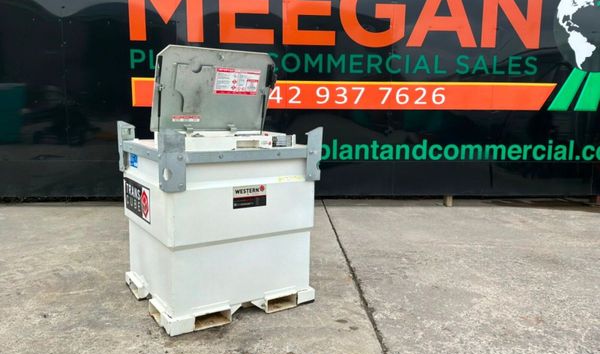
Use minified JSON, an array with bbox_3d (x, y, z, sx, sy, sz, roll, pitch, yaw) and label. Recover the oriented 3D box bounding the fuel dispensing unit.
[{"bbox_3d":[-0.636,-0.013,3.687,1.153,1.847,1.147,-4,9,-34],"label":"fuel dispensing unit"}]

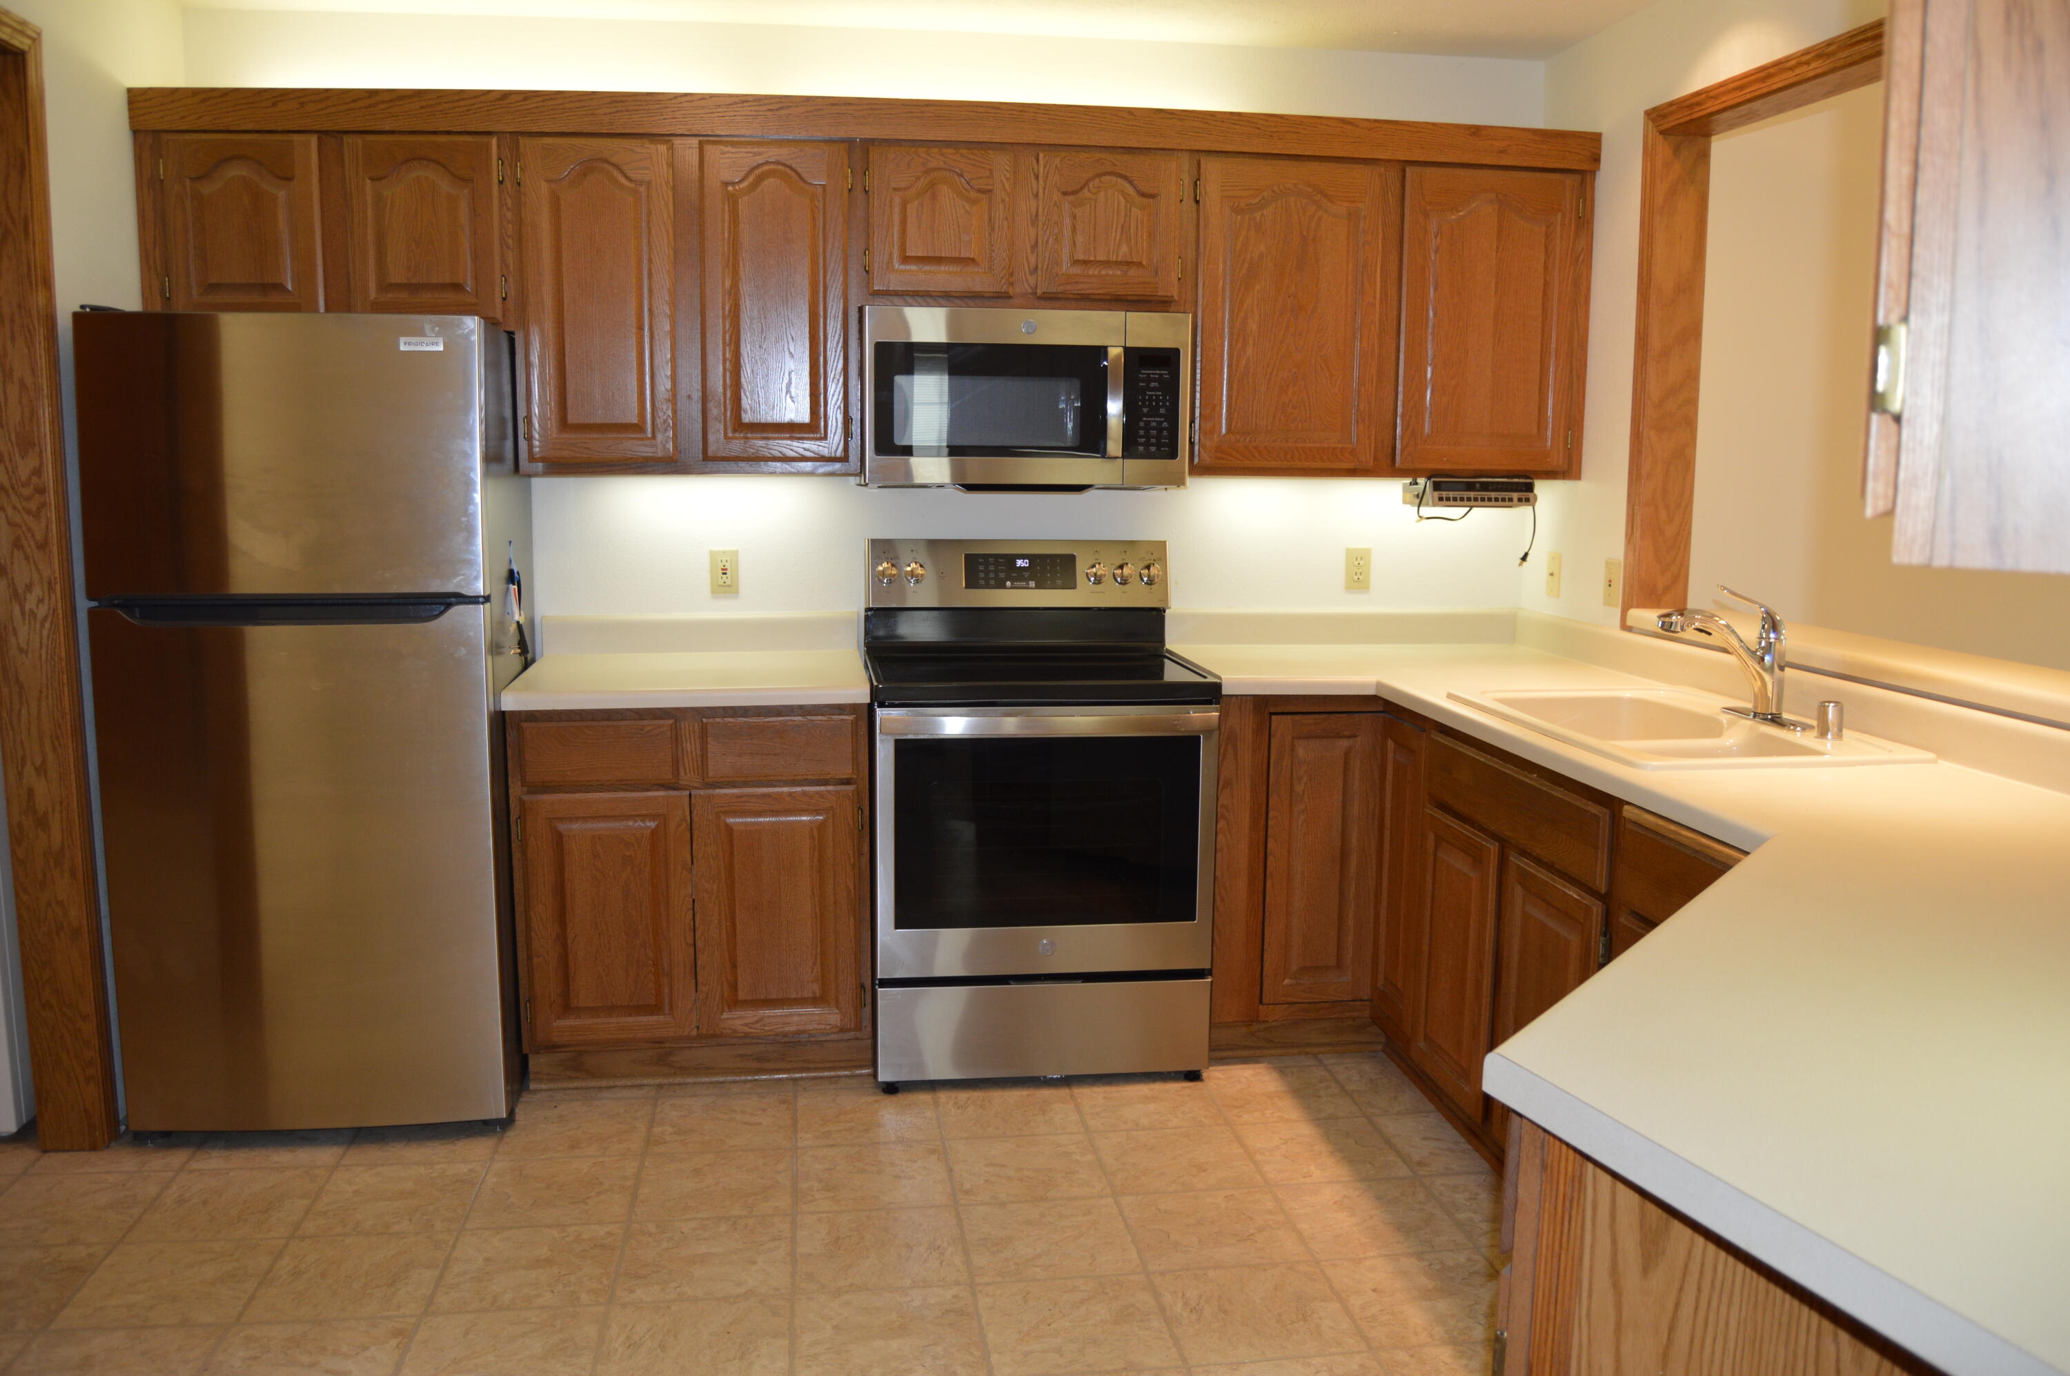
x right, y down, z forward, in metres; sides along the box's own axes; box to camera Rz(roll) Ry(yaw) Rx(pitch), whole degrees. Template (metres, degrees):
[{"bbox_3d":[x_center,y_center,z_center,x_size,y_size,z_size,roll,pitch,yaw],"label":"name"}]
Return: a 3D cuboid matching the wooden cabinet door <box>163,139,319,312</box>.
[{"bbox_3d":[-1.704,-0.990,3.353,0.321,0.400,0.022,-1,8,-8],"label":"wooden cabinet door"}]

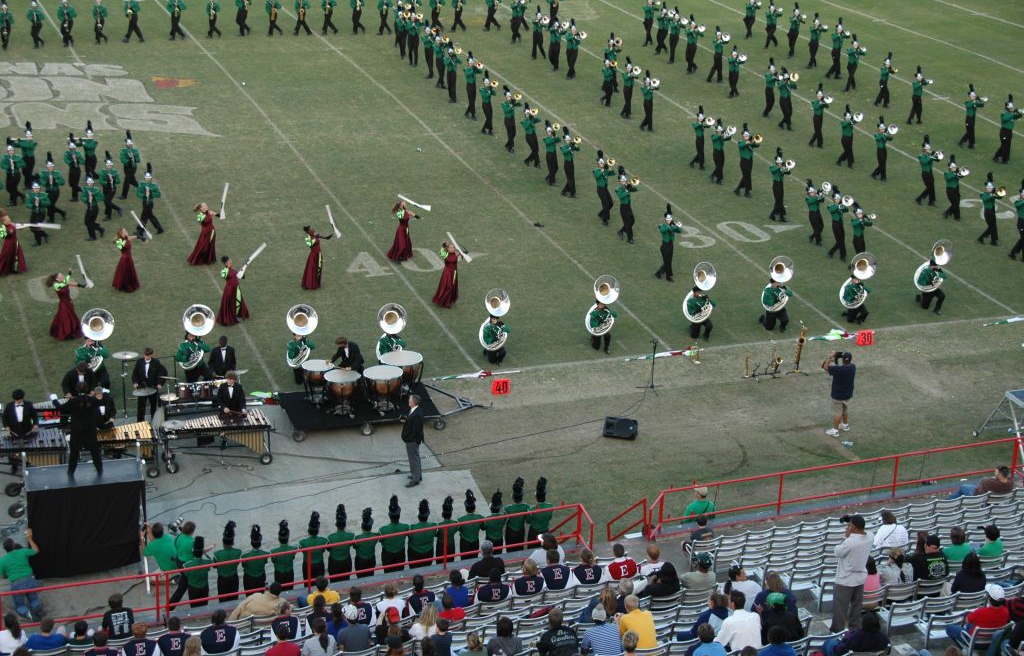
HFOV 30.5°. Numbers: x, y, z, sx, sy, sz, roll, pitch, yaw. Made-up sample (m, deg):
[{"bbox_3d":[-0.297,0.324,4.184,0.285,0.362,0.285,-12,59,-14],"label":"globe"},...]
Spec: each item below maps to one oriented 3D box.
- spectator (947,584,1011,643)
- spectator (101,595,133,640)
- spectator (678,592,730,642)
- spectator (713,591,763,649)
[{"bbox_3d":[6.070,3.767,24.106,0.520,1.237,0.750,-12,25,-33],"label":"spectator"},{"bbox_3d":[-5.699,4.343,26.974,0.500,1.351,0.750,-8,23,-23],"label":"spectator"},{"bbox_3d":[2.512,4.020,24.652,0.760,1.270,0.520,10,22,20],"label":"spectator"},{"bbox_3d":[2.687,3.960,23.512,0.580,1.280,0.820,-11,24,-31],"label":"spectator"}]

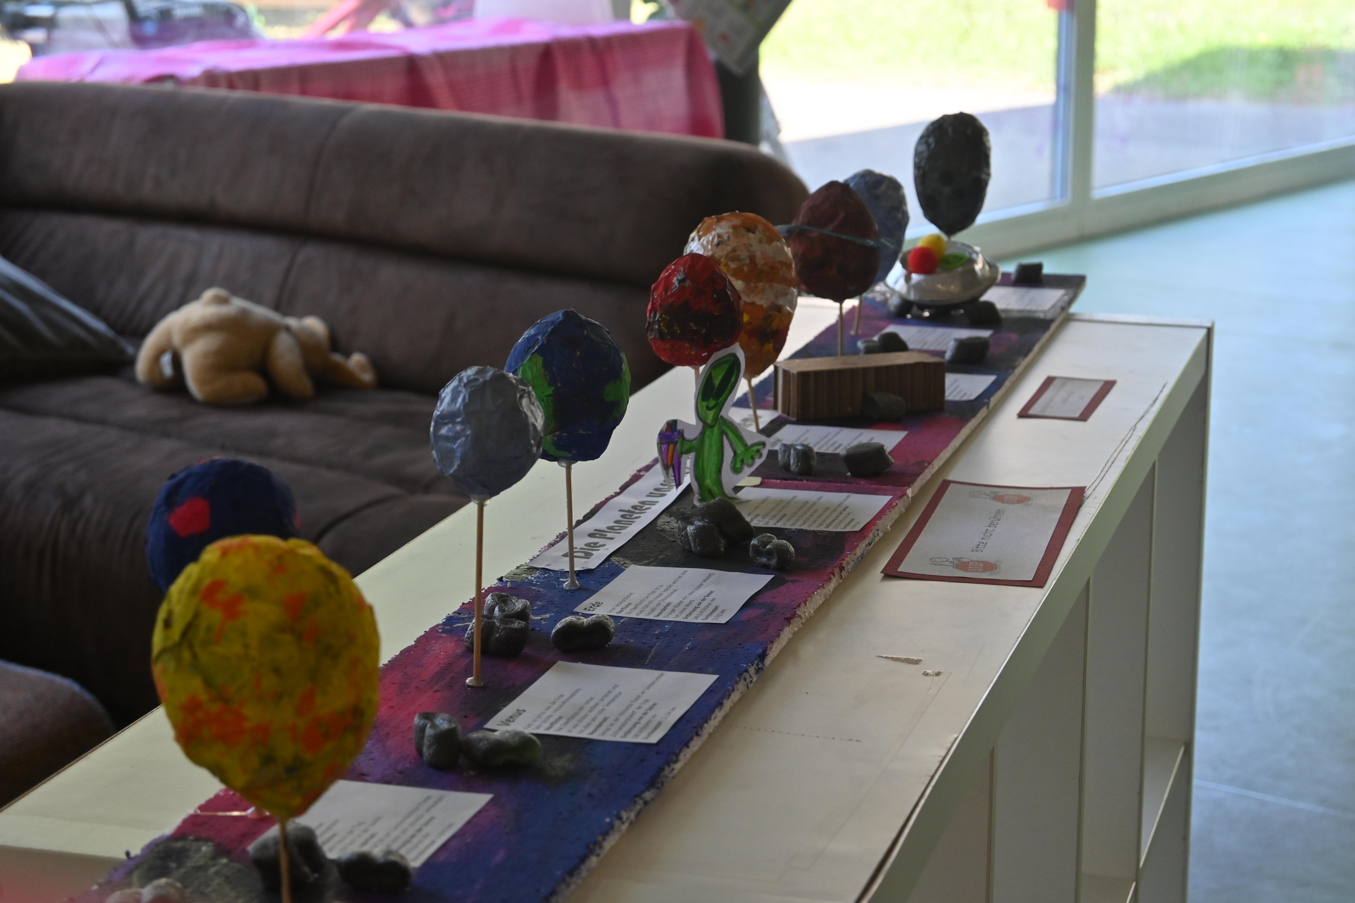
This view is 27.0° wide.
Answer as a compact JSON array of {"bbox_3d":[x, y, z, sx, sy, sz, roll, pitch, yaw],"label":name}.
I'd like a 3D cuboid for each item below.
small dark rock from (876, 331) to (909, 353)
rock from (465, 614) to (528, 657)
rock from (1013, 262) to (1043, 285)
[{"bbox_3d":[0.175,-0.089,2.295,0.028,0.018,0.022,0,13,0],"label":"small dark rock"},{"bbox_3d":[-0.095,0.097,1.486,0.034,0.021,0.021,-1,13,-4],"label":"rock"},{"bbox_3d":[0.326,-0.166,2.630,0.028,0.020,0.020,2,13,7],"label":"rock"}]

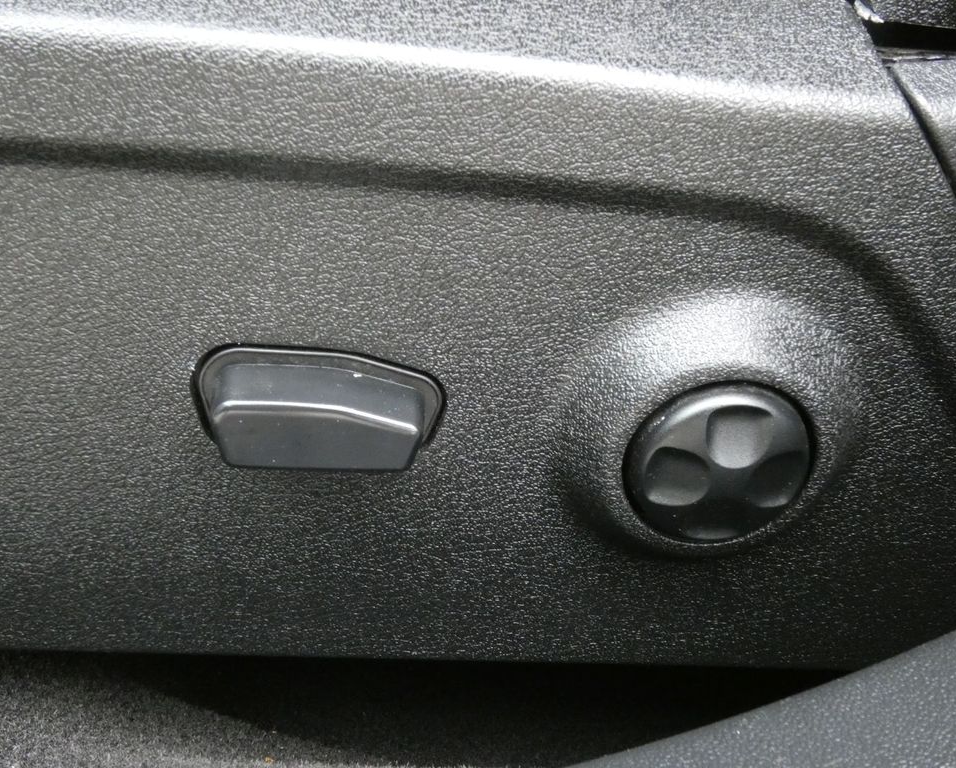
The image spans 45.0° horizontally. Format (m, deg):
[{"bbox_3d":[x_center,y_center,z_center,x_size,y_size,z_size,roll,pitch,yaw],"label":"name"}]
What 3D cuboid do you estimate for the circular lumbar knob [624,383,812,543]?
[{"bbox_3d":[0.055,0.019,0.262,0.042,0.042,0.011,2,28,-5],"label":"circular lumbar knob"}]

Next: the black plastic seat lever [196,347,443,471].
[{"bbox_3d":[-0.037,0.007,0.269,0.057,0.027,0.017,2,30,-5],"label":"black plastic seat lever"}]

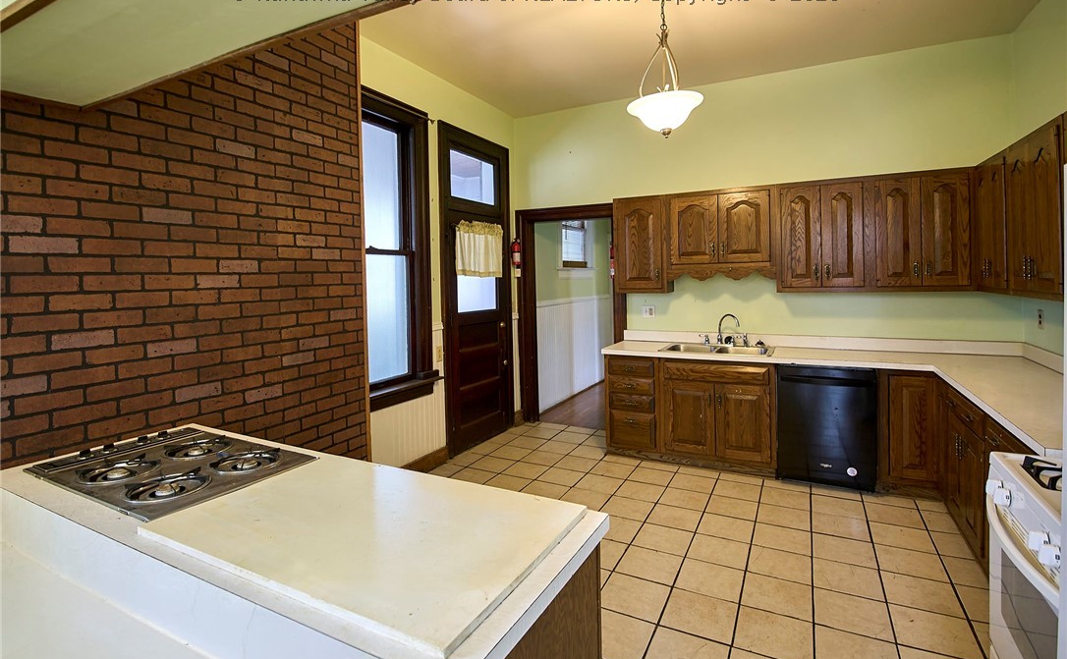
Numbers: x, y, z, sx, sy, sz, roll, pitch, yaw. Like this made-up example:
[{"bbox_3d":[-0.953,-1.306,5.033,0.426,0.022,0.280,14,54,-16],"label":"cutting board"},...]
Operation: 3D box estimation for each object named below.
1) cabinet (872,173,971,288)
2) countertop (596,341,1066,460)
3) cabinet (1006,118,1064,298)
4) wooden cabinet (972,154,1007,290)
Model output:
[{"bbox_3d":[2.718,-0.676,3.592,0.564,0.776,0.354,1,7,28],"label":"cabinet"},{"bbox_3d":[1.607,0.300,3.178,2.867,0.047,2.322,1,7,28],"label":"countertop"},{"bbox_3d":[2.614,-0.555,2.391,0.370,0.820,0.800,2,6,28],"label":"cabinet"},{"bbox_3d":[2.902,-0.621,2.962,0.359,0.786,0.601,1,7,28],"label":"wooden cabinet"}]

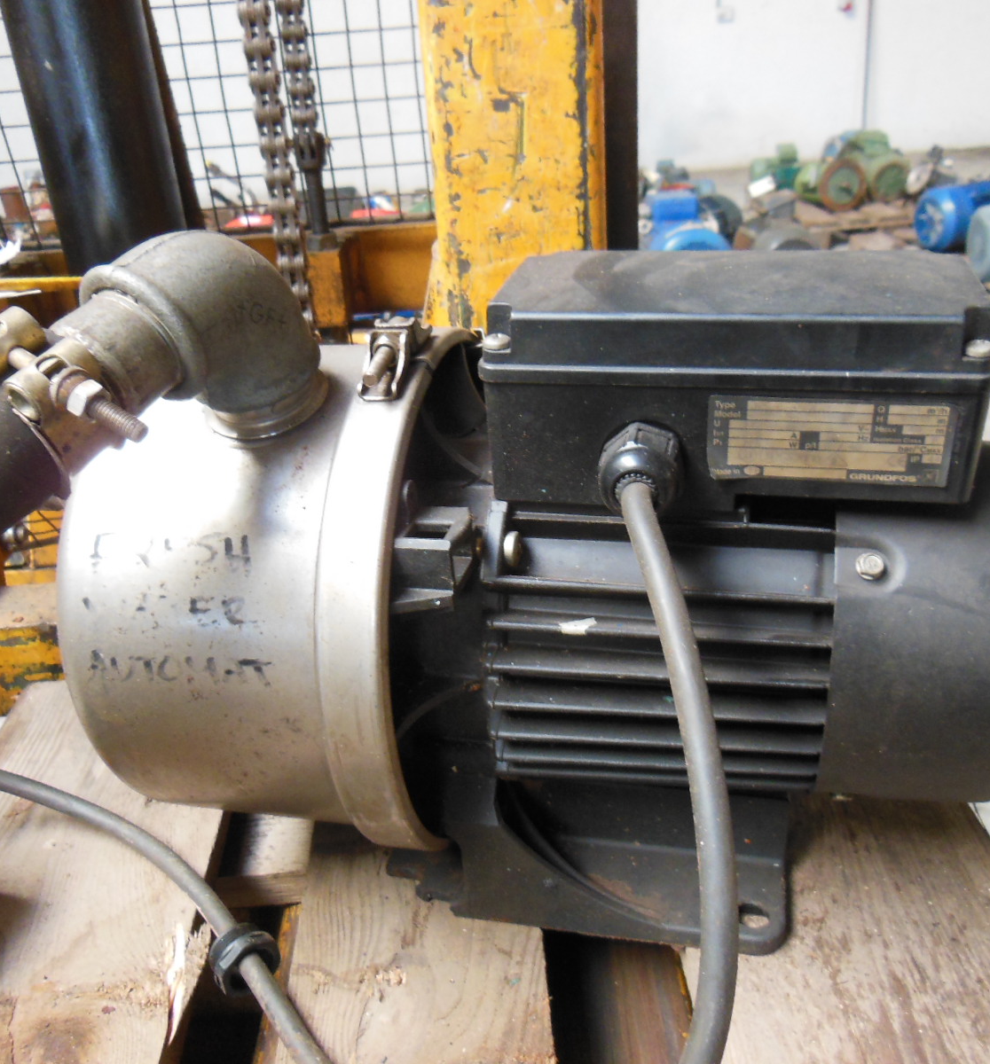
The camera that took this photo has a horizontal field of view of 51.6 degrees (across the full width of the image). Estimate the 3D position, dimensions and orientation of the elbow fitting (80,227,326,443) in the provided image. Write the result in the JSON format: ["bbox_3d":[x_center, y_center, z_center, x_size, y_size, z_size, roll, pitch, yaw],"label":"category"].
[{"bbox_3d":[-0.094,-0.070,0.342,0.048,0.076,0.071,13,49,24],"label":"elbow fitting"}]

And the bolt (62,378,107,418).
[{"bbox_3d":[-0.107,-0.035,0.268,0.006,0.010,0.010,32,53,2],"label":"bolt"}]

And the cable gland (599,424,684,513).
[{"bbox_3d":[0.042,-0.018,0.310,0.024,0.024,0.027,3,27,15],"label":"cable gland"}]

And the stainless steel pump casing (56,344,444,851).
[{"bbox_3d":[-0.069,0.020,0.442,0.134,0.210,0.210,3,27,15],"label":"stainless steel pump casing"}]

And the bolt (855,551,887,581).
[{"bbox_3d":[0.118,0.010,0.321,0.009,0.009,0.004,3,-15,15],"label":"bolt"}]

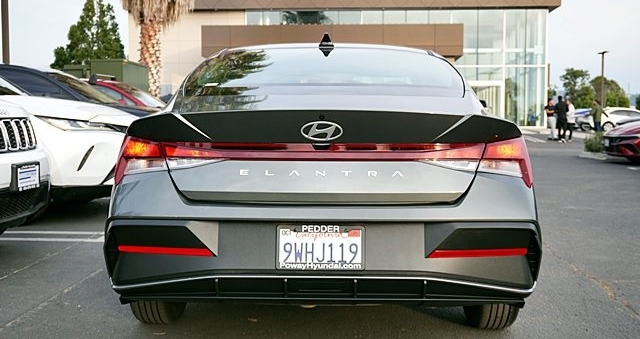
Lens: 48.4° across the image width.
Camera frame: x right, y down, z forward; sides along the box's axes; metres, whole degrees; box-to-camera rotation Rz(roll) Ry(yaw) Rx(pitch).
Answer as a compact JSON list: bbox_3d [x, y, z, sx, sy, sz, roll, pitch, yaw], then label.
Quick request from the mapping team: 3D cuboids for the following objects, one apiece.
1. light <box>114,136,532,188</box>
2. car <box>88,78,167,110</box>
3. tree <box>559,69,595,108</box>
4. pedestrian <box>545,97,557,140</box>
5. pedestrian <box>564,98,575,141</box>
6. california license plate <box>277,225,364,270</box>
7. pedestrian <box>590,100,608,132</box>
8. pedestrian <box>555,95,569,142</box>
[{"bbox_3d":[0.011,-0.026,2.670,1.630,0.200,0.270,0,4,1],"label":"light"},{"bbox_3d":[-4.150,-0.824,12.950,4.600,1.670,1.860,0,4,3],"label":"car"},{"bbox_3d":[27.155,-7.638,75.000,3.700,6.000,3.700,0,4,0],"label":"tree"},{"bbox_3d":[9.236,-2.009,28.400,0.420,1.680,0.480,4,5,37],"label":"pedestrian"},{"bbox_3d":[9.636,-1.888,27.400,0.420,1.680,0.460,-2,5,-30],"label":"pedestrian"},{"bbox_3d":[0.004,0.274,2.500,0.312,0.158,0.020,0,4,1],"label":"california license plate"},{"bbox_3d":[12.936,-2.380,33.000,0.750,1.720,0.550,1,4,6],"label":"pedestrian"},{"bbox_3d":[9.108,-1.888,26.800,0.520,1.750,0.400,1,4,6],"label":"pedestrian"}]

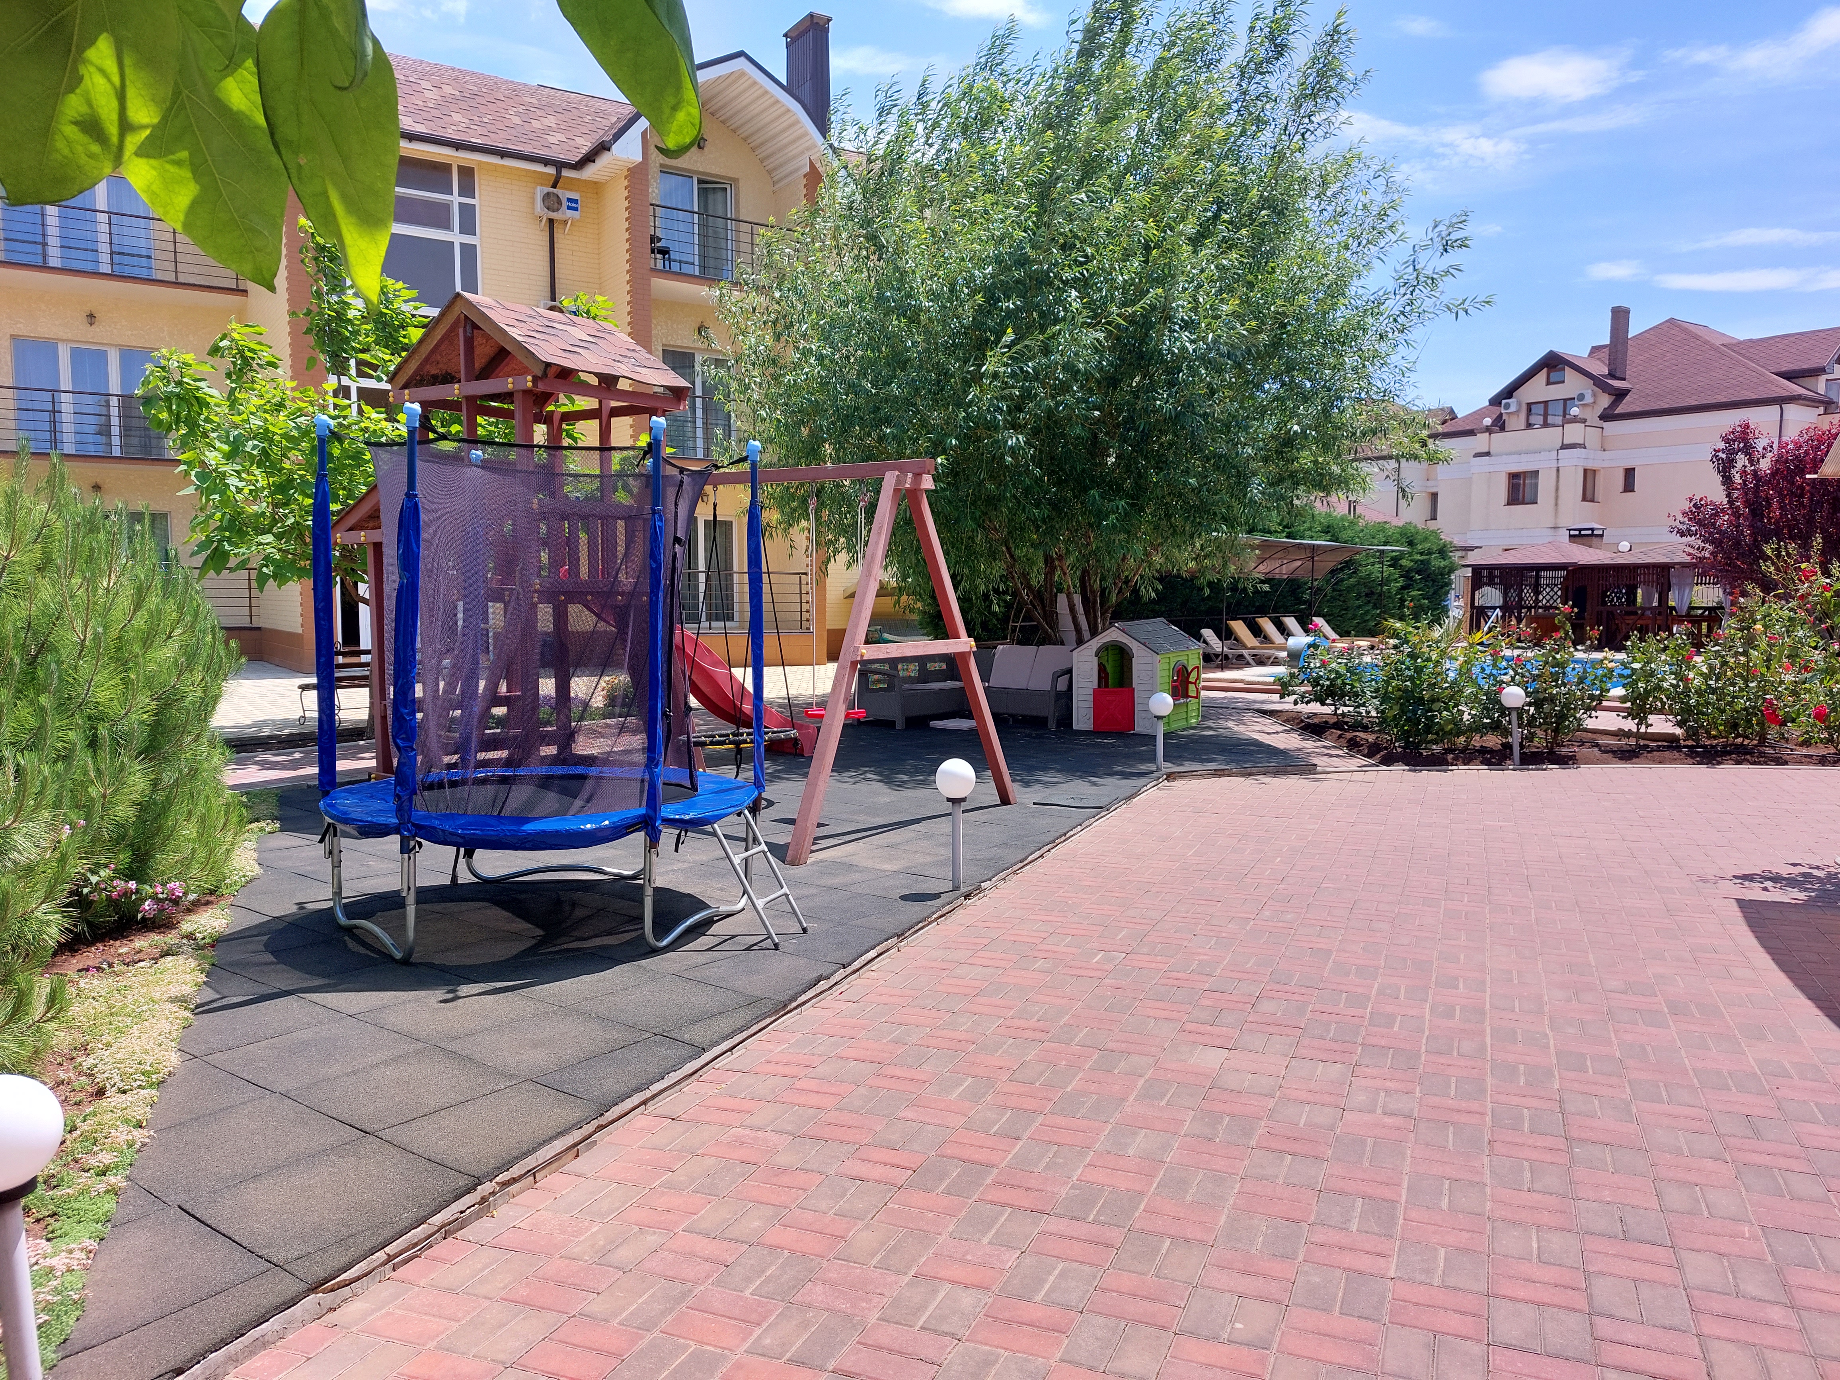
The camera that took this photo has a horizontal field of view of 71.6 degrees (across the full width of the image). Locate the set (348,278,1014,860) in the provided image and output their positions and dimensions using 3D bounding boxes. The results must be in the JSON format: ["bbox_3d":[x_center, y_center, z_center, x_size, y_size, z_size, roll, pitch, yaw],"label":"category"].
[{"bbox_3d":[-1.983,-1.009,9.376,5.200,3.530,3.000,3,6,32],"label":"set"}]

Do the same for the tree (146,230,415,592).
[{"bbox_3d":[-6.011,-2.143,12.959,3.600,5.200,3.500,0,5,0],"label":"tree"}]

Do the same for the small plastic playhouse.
[{"bbox_3d":[2.259,-0.148,13.189,0.970,1.100,1.170,3,6,31],"label":"small plastic playhouse"}]

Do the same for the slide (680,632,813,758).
[{"bbox_3d":[-1.851,-0.103,10.932,0.550,1.450,2.100,4,7,40],"label":"slide"}]

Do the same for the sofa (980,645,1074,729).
[{"bbox_3d":[1.130,-0.055,13.900,1.250,0.800,0.700,3,6,37],"label":"sofa"}]

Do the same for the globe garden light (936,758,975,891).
[{"bbox_3d":[0.183,0.675,6.405,0.200,0.675,0.200,0,5,0],"label":"globe garden light"}]

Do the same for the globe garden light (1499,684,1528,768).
[{"bbox_3d":[4.865,0.298,10.396,0.200,0.675,0.200,0,5,0],"label":"globe garden light"}]

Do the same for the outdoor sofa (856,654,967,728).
[{"bbox_3d":[-0.030,-0.059,14.019,1.250,0.800,0.700,-5,7,-44],"label":"outdoor sofa"}]

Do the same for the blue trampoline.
[{"bbox_3d":[-1.647,-0.067,5.970,2.170,2.250,2.000,0,5,0],"label":"blue trampoline"}]

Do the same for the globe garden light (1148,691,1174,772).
[{"bbox_3d":[1.948,0.332,10.304,0.200,0.655,0.200,0,5,0],"label":"globe garden light"}]

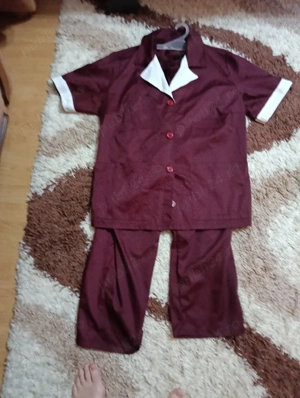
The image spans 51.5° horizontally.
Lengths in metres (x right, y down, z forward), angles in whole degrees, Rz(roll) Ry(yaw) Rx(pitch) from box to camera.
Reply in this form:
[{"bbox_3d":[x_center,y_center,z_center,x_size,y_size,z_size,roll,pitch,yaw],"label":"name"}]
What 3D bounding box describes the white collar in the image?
[{"bbox_3d":[0.067,-0.426,1.085,0.200,0.035,0.185,0,75,0],"label":"white collar"}]

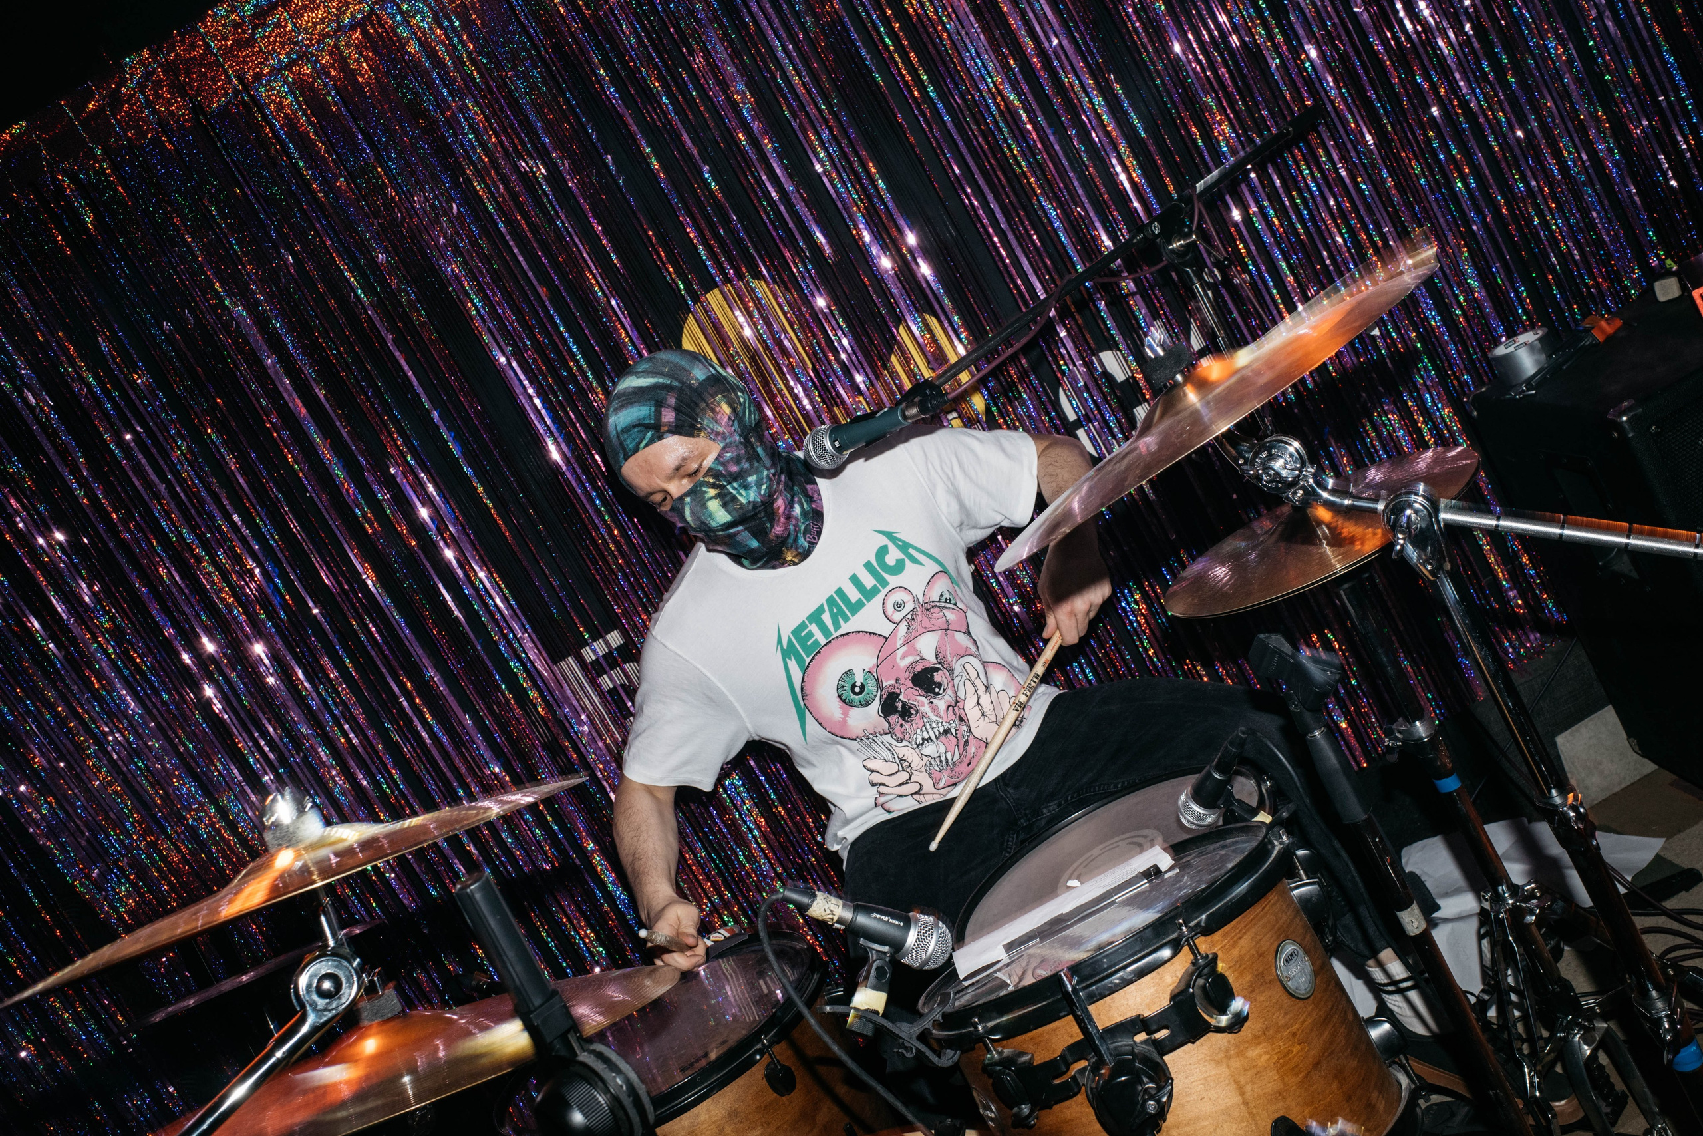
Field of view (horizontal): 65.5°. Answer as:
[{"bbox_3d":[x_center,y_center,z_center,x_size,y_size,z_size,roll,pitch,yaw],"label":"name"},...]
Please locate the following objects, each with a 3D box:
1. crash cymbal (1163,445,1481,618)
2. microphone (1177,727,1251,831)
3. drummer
[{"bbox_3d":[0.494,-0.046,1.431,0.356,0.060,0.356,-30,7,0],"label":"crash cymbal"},{"bbox_3d":[0.359,0.204,1.300,0.045,0.045,0.147,-37,-30,-42],"label":"microphone"},{"bbox_3d":[0.184,0.297,1.720,0.820,1.350,0.740,-30,7,0],"label":"drummer"}]

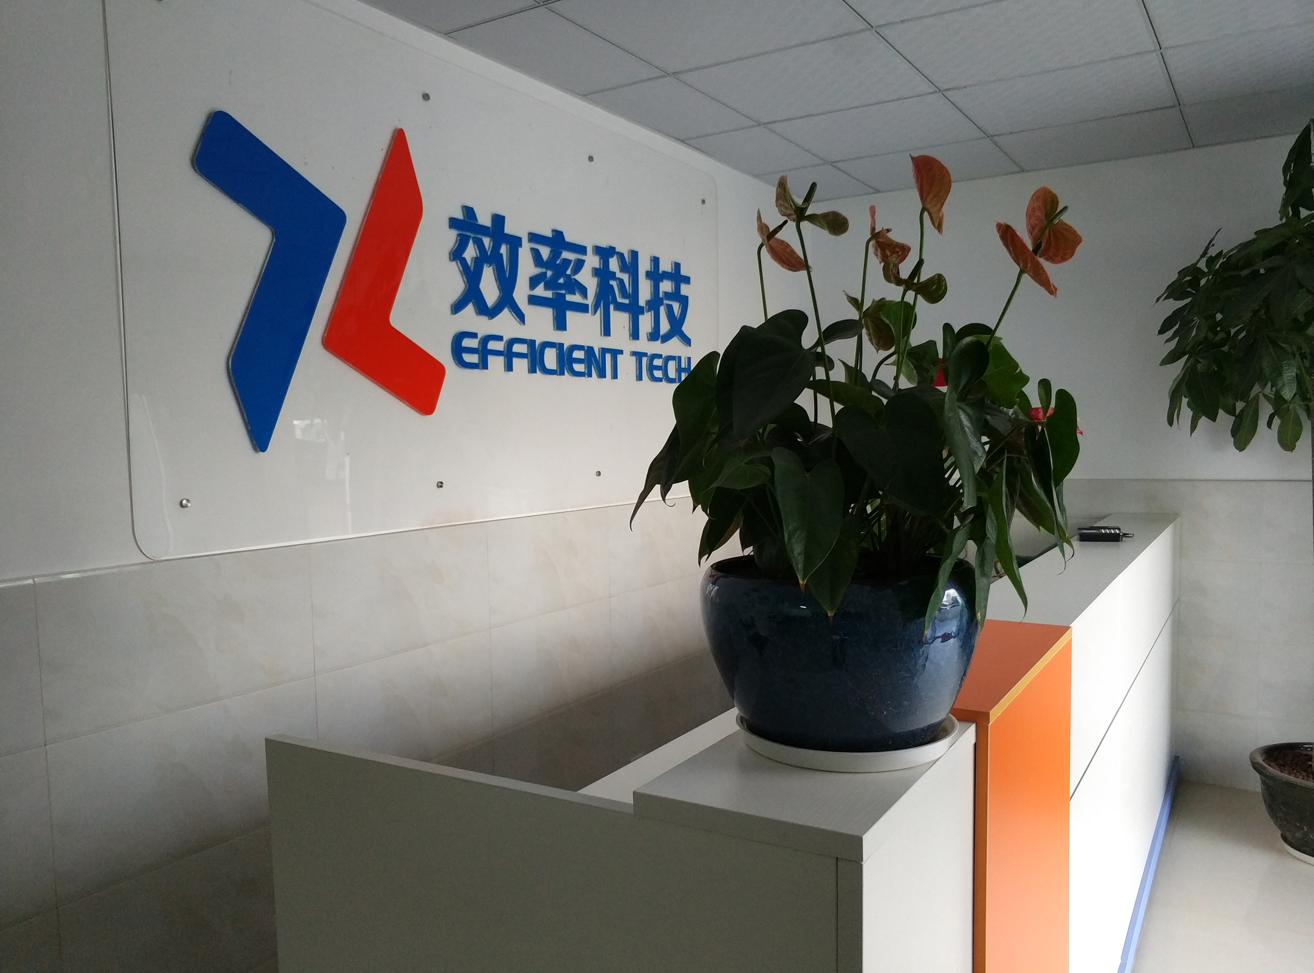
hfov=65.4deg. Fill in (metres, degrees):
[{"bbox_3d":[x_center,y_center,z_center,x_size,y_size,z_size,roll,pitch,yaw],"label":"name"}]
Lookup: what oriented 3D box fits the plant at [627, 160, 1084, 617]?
[{"bbox_3d":[0.238,-0.111,1.210,0.520,0.550,0.460,-1,3,11],"label":"plant"}]

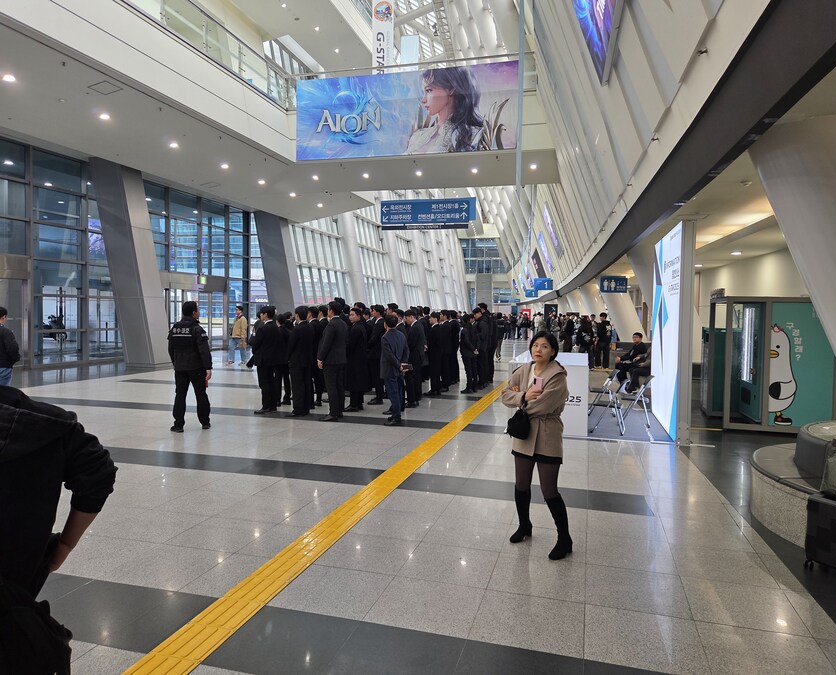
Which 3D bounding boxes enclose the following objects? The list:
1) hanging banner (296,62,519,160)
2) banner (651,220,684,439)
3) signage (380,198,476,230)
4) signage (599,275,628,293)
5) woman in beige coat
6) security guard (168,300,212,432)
[{"bbox_3d":[-0.452,-6.152,16.436,6.380,2.280,0.060,2,2,16],"label":"hanging banner"},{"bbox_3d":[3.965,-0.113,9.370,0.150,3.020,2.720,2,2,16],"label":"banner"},{"bbox_3d":[0.363,-4.266,20.851,3.420,1.040,0.150,2,2,16],"label":"signage"},{"bbox_3d":[6.535,-1.760,19.921,0.855,0.550,0.100,2,2,16],"label":"signage"},{"bbox_3d":[0.876,0.745,4.385,0.470,1.590,0.370,3,3,38],"label":"woman in beige coat"},{"bbox_3d":[-3.228,0.394,8.492,0.560,1.810,0.360,1,2,2],"label":"security guard"}]

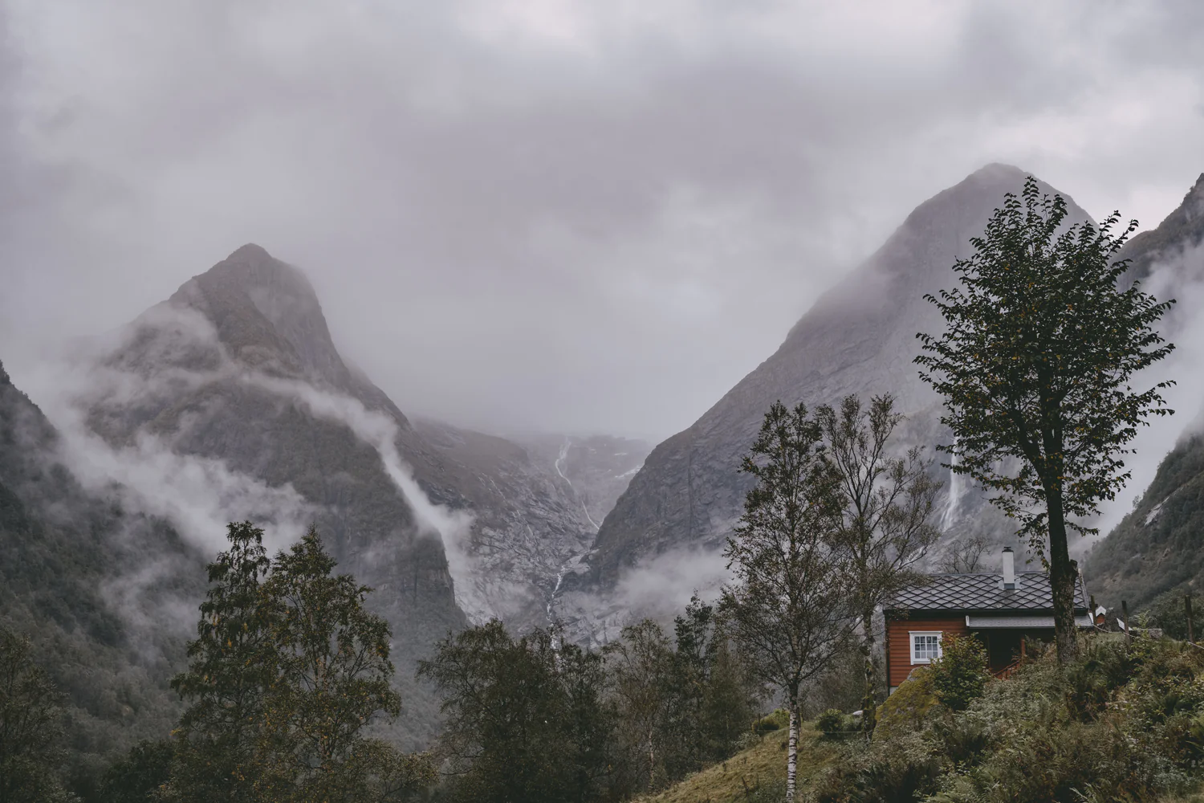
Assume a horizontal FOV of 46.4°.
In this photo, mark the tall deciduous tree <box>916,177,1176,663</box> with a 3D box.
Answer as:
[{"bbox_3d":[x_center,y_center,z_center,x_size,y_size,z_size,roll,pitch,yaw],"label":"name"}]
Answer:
[{"bbox_3d":[8.219,0.350,25.998,4.823,9.432,4.823,-3,-10,17],"label":"tall deciduous tree"}]

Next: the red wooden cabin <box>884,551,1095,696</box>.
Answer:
[{"bbox_3d":[13.363,7.769,49.113,6.750,5.308,6.200,-2,-10,12],"label":"red wooden cabin"}]

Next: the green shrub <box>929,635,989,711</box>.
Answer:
[{"bbox_3d":[8.133,6.170,32.001,1.372,1.726,1.372,-2,-10,14],"label":"green shrub"}]

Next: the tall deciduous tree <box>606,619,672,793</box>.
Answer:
[{"bbox_3d":[1.428,11.768,53.989,2.531,6.747,2.531,0,-10,1],"label":"tall deciduous tree"}]

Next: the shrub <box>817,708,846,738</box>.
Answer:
[{"bbox_3d":[6.863,9.609,42.000,0.872,0.851,0.872,-2,-10,9],"label":"shrub"}]

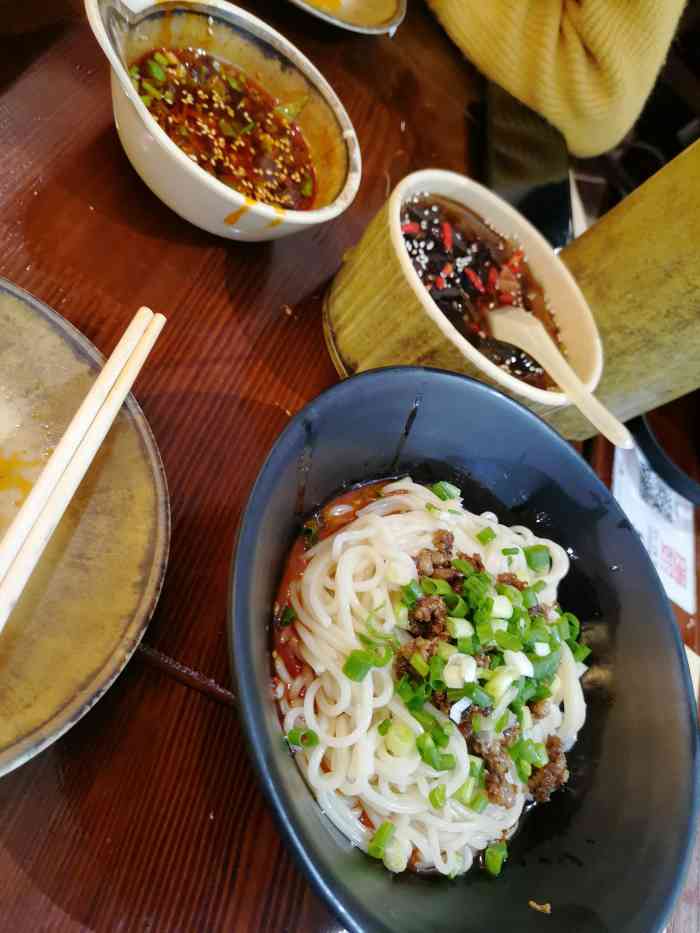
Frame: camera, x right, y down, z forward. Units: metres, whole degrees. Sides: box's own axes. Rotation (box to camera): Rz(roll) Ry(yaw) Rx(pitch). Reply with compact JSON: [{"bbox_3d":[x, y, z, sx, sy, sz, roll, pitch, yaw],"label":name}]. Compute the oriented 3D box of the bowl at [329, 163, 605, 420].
[{"bbox_3d":[0.054,-0.072,0.348,0.130,0.064,0.130,19,55,-28],"label":"bowl"}]

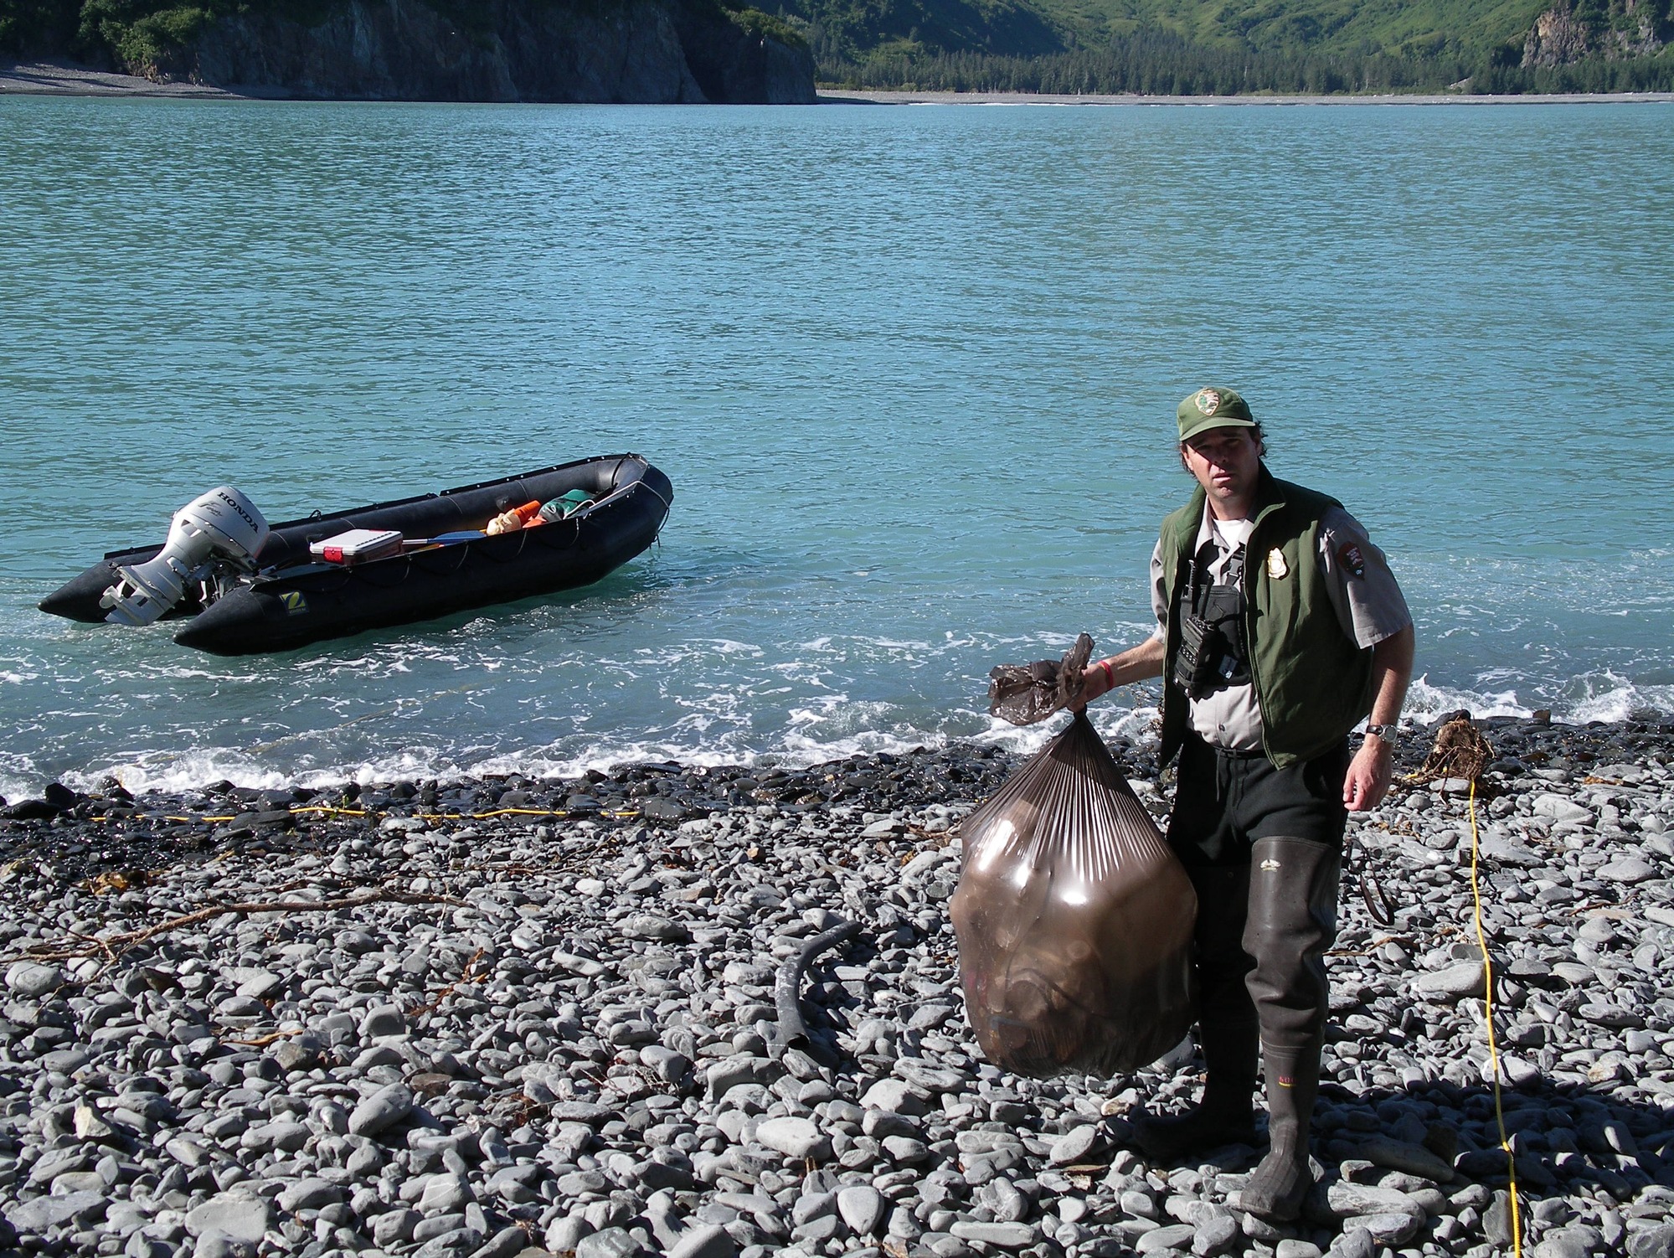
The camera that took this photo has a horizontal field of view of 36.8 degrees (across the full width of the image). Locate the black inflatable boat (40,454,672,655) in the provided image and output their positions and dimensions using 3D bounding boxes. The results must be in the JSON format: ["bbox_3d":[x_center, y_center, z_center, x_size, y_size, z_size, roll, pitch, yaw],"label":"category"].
[{"bbox_3d":[-2.986,-0.655,17.534,2.000,0.900,4.800,11,18,42],"label":"black inflatable boat"}]

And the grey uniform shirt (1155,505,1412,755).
[{"bbox_3d":[0.975,0.004,5.543,0.580,0.600,0.330,6,13,25],"label":"grey uniform shirt"}]

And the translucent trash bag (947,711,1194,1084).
[{"bbox_3d":[0.521,0.581,5.523,0.500,0.830,0.470,0,12,0],"label":"translucent trash bag"}]

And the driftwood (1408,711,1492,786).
[{"bbox_3d":[2.898,0.526,11.932,0.400,0.340,0.320,0,12,0],"label":"driftwood"}]

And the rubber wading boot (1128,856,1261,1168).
[{"bbox_3d":[0.860,0.877,5.882,0.320,0.760,0.200,-1,12,-5],"label":"rubber wading boot"}]

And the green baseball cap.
[{"bbox_3d":[0.807,-0.451,5.343,0.175,0.135,0.270,-2,19,13],"label":"green baseball cap"}]

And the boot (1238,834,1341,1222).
[{"bbox_3d":[1.020,0.871,5.625,0.210,0.800,0.340,5,13,21],"label":"boot"}]

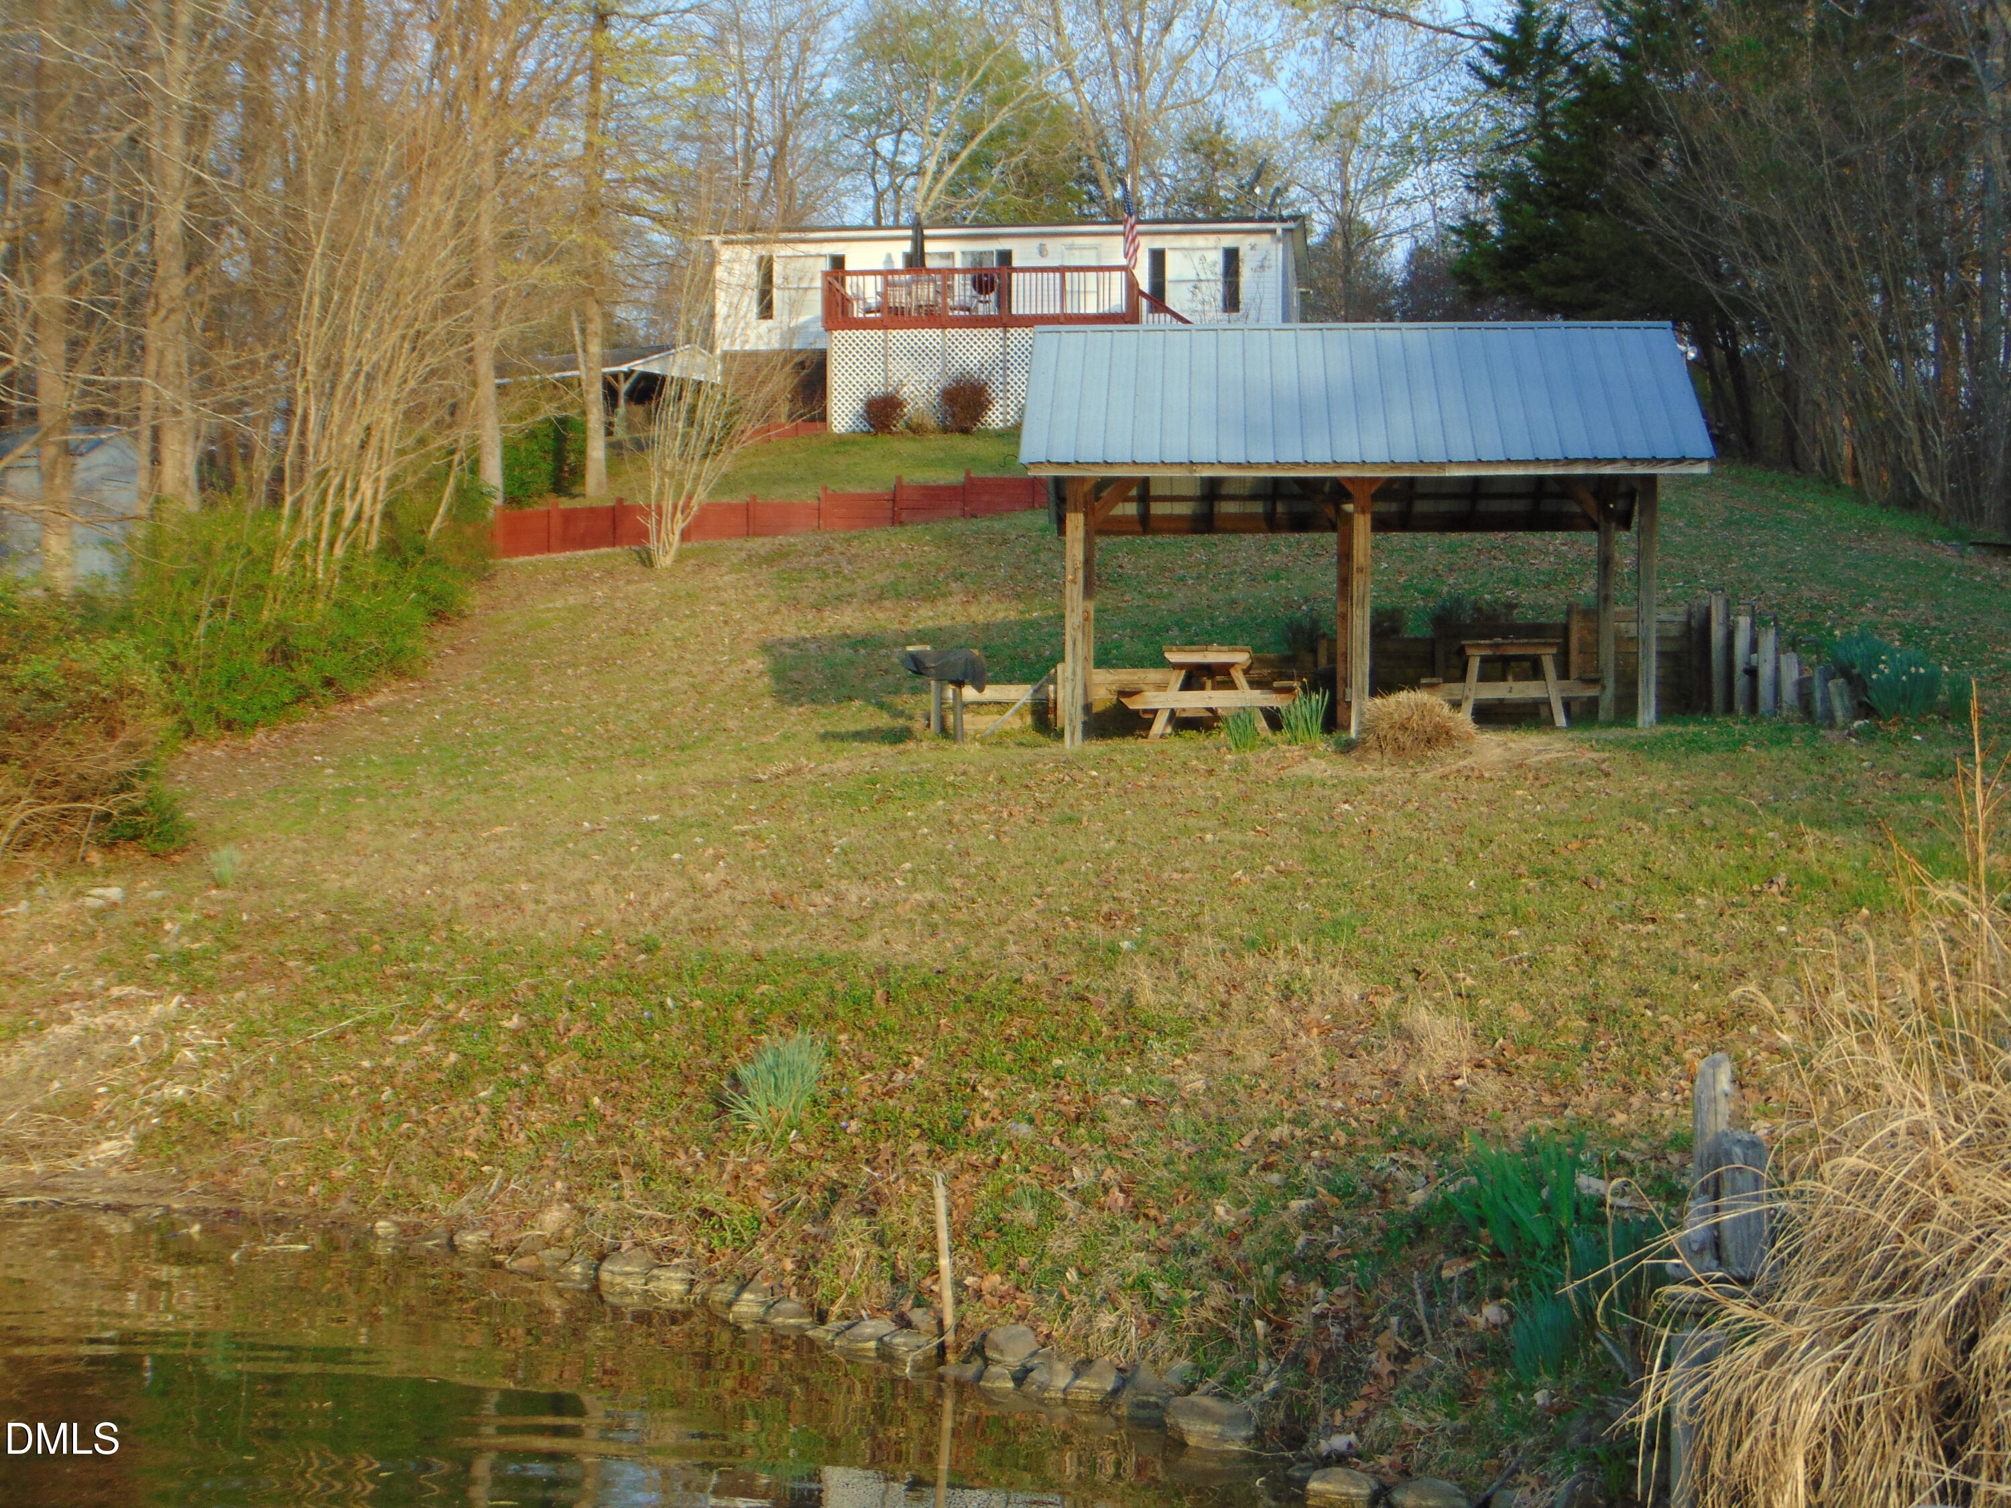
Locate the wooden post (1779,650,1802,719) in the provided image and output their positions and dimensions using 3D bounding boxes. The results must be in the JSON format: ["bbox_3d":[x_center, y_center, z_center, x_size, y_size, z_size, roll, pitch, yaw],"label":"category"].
[{"bbox_3d":[6.799,-0.596,30.200,0.150,0.592,0.150,0,-2,3],"label":"wooden post"}]

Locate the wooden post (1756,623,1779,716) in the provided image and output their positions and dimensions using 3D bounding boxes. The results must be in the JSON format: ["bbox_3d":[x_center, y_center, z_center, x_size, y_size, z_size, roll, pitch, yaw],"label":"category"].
[{"bbox_3d":[6.692,-0.721,30.600,0.145,0.807,0.145,0,-2,3],"label":"wooden post"}]

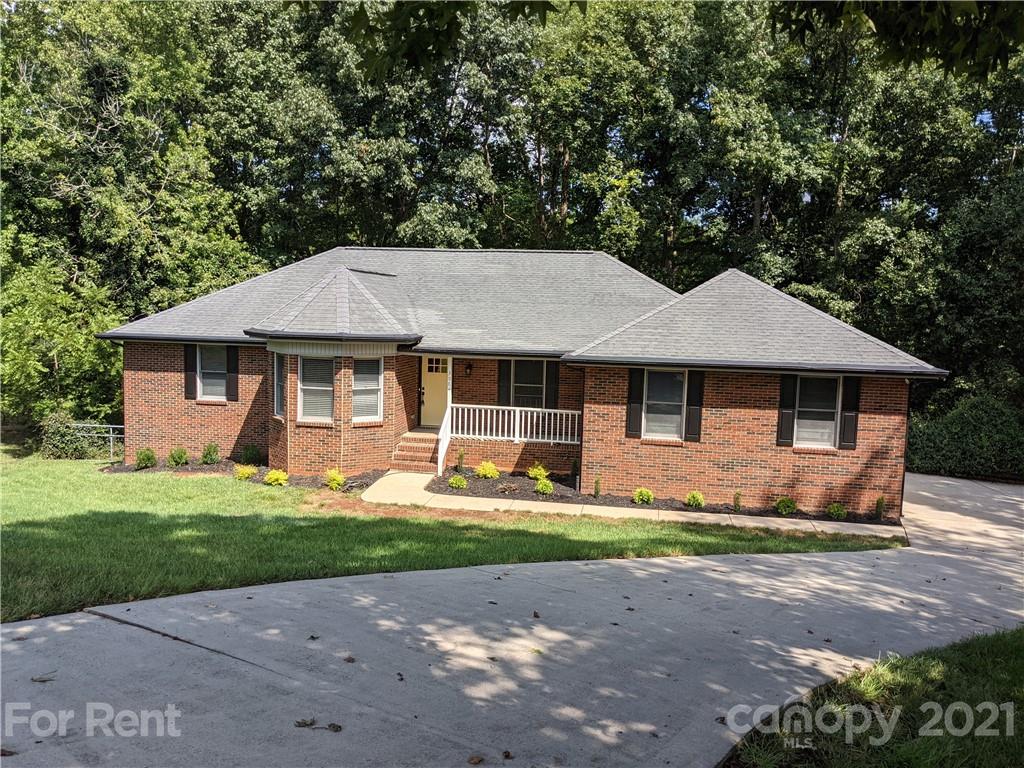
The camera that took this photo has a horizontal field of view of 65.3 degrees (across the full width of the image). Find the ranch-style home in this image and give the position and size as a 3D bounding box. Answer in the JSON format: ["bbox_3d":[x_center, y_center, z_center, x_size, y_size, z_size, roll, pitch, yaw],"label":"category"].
[{"bbox_3d":[-0.615,-0.885,25.069,21.960,6.880,13.450,2,5,9],"label":"ranch-style home"}]

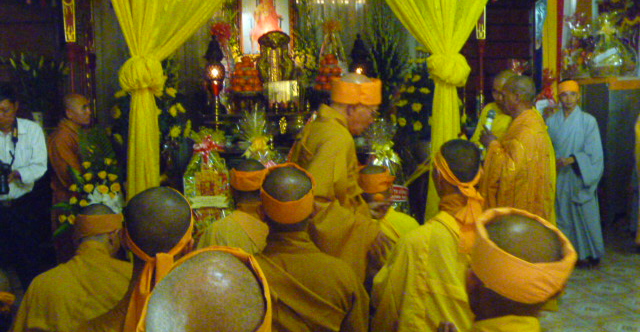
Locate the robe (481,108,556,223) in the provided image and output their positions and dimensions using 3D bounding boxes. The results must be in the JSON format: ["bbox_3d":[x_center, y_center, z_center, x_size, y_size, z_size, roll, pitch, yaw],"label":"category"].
[{"bbox_3d":[1.303,0.295,4.233,0.480,1.340,0.500,1,7,20],"label":"robe"}]

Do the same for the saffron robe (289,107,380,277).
[{"bbox_3d":[0.074,0.415,2.872,0.420,1.370,0.500,-2,6,-9],"label":"saffron robe"}]

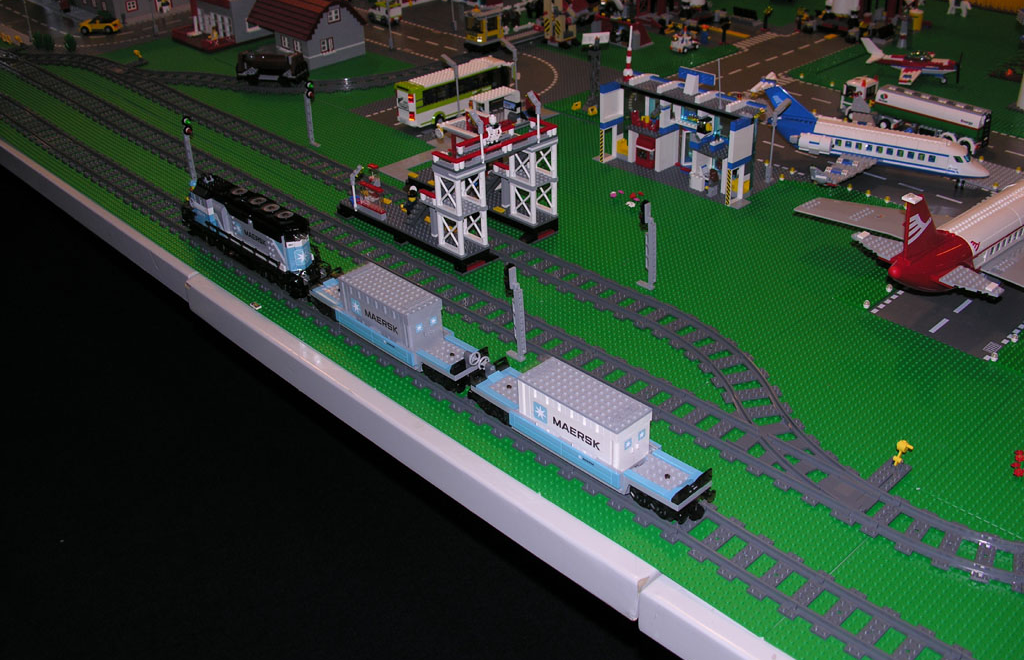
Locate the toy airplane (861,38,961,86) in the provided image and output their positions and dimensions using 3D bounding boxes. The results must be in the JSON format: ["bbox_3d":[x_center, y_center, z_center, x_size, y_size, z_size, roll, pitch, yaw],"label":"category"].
[{"bbox_3d":[0.754,-0.509,1.965,0.197,0.080,0.215,10,34,19],"label":"toy airplane"}]

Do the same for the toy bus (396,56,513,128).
[{"bbox_3d":[-0.096,-0.434,1.883,0.232,0.078,0.055,-28,40,-35],"label":"toy bus"}]

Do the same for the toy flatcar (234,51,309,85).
[{"bbox_3d":[-0.479,-0.525,2.069,0.145,0.060,0.052,6,33,14],"label":"toy flatcar"}]

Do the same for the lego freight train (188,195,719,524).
[{"bbox_3d":[-0.154,-0.034,1.218,0.064,0.094,0.965,-28,40,-35],"label":"lego freight train"}]

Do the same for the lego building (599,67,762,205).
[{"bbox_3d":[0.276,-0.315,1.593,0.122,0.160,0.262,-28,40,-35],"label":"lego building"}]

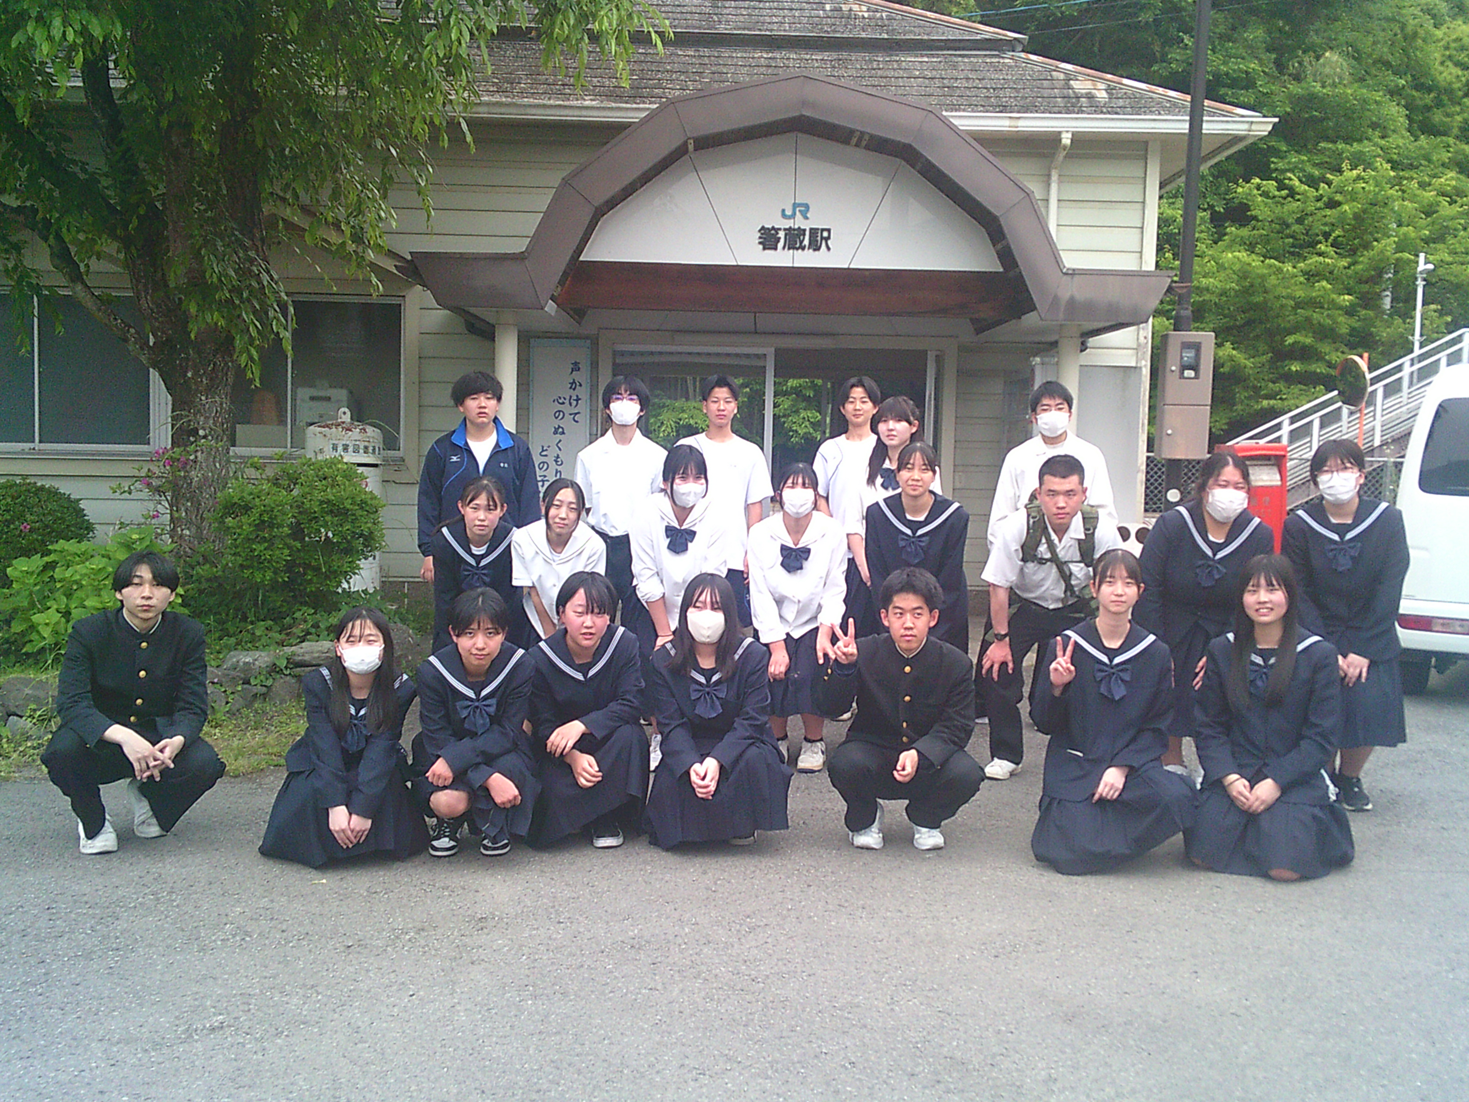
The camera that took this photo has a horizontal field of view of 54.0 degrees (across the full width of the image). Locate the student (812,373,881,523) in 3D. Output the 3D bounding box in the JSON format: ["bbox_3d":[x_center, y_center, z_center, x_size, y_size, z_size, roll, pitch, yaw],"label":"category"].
[{"bbox_3d":[0.631,-0.010,7.250,0.460,1.730,0.300,1,4,3],"label":"student"}]

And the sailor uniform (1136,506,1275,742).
[{"bbox_3d":[1.943,0.287,5.950,0.560,1.040,0.620,3,4,19],"label":"sailor uniform"}]

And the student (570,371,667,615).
[{"bbox_3d":[-0.553,-0.020,7.130,0.480,1.690,0.310,1,4,-4],"label":"student"}]

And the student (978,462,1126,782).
[{"bbox_3d":[1.337,0.299,6.093,0.588,1.400,0.880,2,4,8],"label":"student"}]

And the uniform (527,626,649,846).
[{"bbox_3d":[-0.509,0.612,5.020,0.450,0.740,0.620,2,4,2],"label":"uniform"}]

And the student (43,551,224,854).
[{"bbox_3d":[-2.053,0.485,4.950,0.570,0.970,0.660,0,4,-16],"label":"student"}]

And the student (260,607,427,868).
[{"bbox_3d":[-1.312,0.579,4.900,0.540,0.810,0.660,0,4,-9],"label":"student"}]

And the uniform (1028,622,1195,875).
[{"bbox_3d":[1.301,0.637,4.980,0.570,0.790,0.620,2,4,7],"label":"uniform"}]

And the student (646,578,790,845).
[{"bbox_3d":[-0.057,0.544,5.231,0.529,0.965,0.680,1,4,-2],"label":"student"}]

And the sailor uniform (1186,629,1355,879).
[{"bbox_3d":[1.822,0.646,4.900,0.540,0.770,0.660,2,4,22],"label":"sailor uniform"}]

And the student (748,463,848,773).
[{"bbox_3d":[0.273,0.295,6.185,0.411,1.345,0.740,2,4,3],"label":"student"}]

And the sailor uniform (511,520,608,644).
[{"bbox_3d":[-0.742,0.130,6.120,0.400,0.520,0.450,0,4,-6],"label":"sailor uniform"}]

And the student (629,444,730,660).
[{"bbox_3d":[-0.232,0.231,6.150,0.430,1.370,0.580,1,4,-2],"label":"student"}]

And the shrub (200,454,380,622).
[{"bbox_3d":[-2.389,-0.058,7.750,1.000,0.920,0.900,1,4,-9],"label":"shrub"}]

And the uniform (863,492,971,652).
[{"bbox_3d":[0.792,0.179,6.266,0.455,0.870,0.480,2,4,4],"label":"uniform"}]

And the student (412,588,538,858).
[{"bbox_3d":[-0.870,0.538,4.830,0.460,0.848,0.640,1,4,-8],"label":"student"}]

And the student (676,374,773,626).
[{"bbox_3d":[-0.054,-0.017,7.100,0.480,1.695,0.290,1,4,0],"label":"student"}]

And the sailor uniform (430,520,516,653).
[{"bbox_3d":[-1.120,0.208,6.271,0.398,0.720,0.520,1,4,-6],"label":"sailor uniform"}]

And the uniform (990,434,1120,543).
[{"bbox_3d":[1.540,-0.235,7.000,0.620,0.680,0.300,2,4,6],"label":"uniform"}]

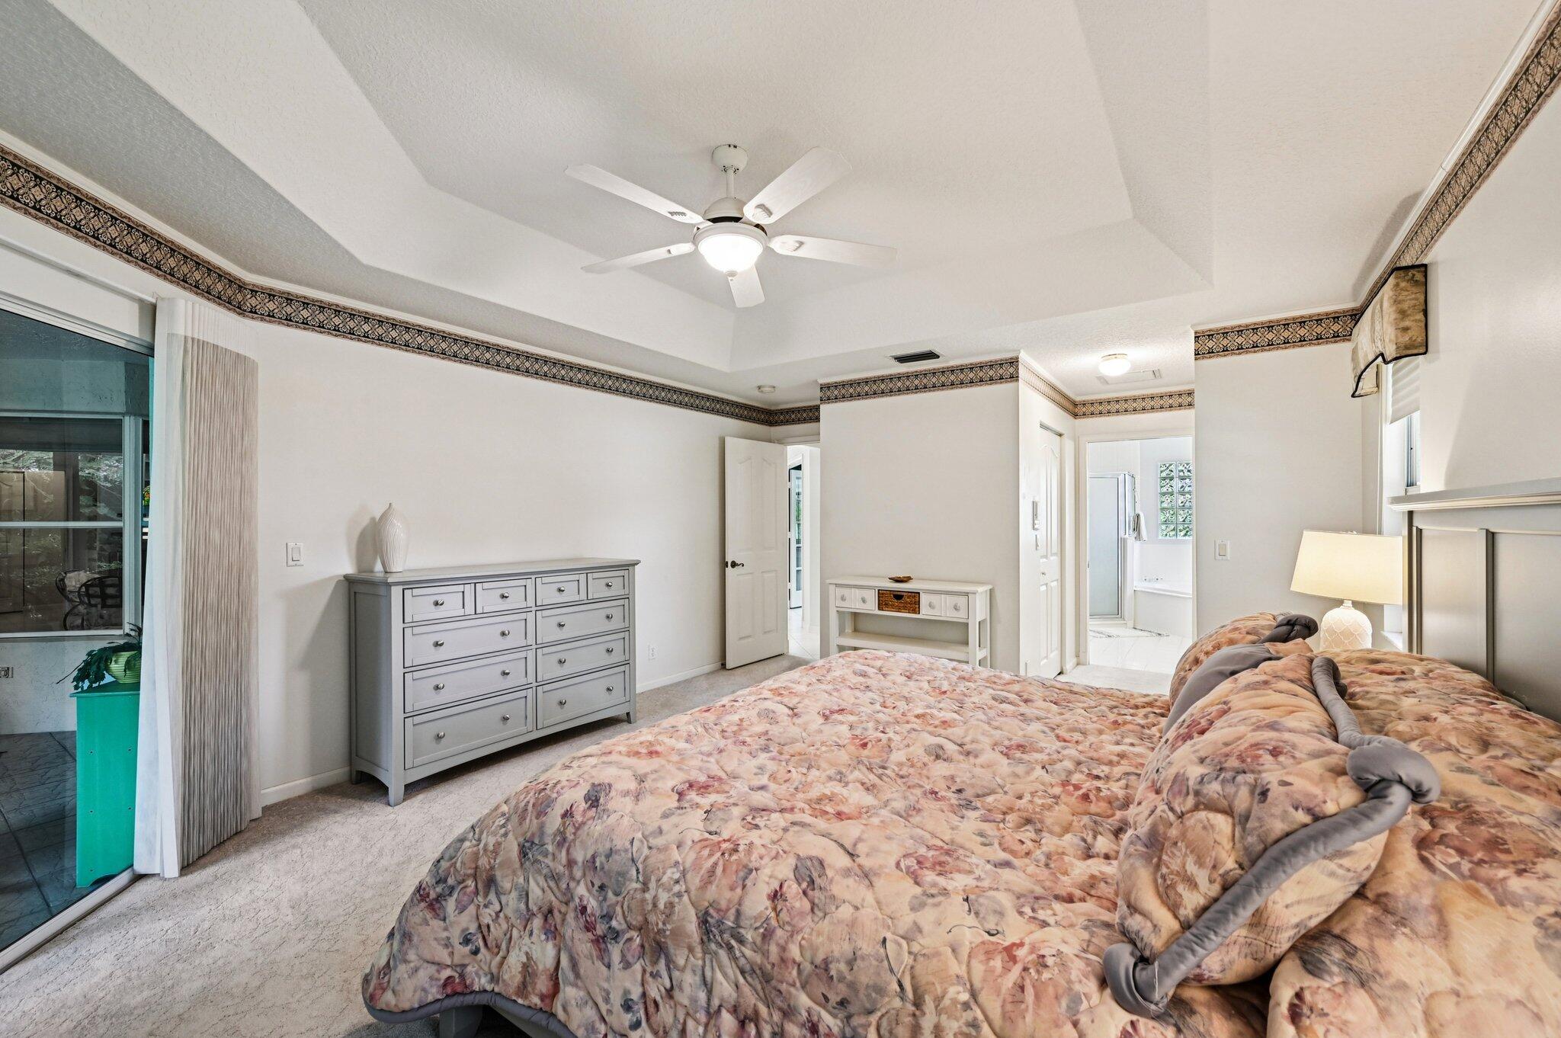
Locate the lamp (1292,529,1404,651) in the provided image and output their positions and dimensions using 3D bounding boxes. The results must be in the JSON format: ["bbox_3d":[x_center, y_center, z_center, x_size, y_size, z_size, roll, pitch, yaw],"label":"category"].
[{"bbox_3d":[2.070,0.327,2.206,0.335,0.550,0.335,0,0,36],"label":"lamp"}]

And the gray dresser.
[{"bbox_3d":[-1.531,0.802,3.484,0.475,1.040,1.490,0,0,36],"label":"gray dresser"}]

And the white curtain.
[{"bbox_3d":[-2.326,0.246,2.450,0.170,2.120,0.480,0,0,-9],"label":"white curtain"}]

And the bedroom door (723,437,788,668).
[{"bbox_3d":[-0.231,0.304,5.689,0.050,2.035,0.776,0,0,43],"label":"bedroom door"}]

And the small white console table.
[{"bbox_3d":[0.889,0.892,4.277,1.100,0.866,0.370,0,0,36],"label":"small white console table"}]

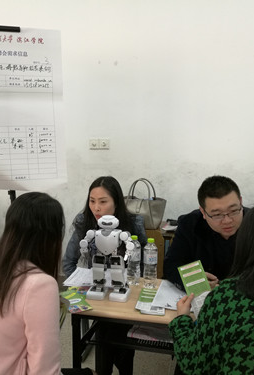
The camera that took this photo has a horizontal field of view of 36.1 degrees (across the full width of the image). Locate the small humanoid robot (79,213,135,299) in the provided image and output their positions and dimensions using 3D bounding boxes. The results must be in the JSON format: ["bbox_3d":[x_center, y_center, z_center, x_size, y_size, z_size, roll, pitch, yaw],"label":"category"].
[{"bbox_3d":[-0.086,0.313,1.770,0.235,0.388,0.128,2,11,12],"label":"small humanoid robot"}]

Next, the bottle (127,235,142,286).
[{"bbox_3d":[0.037,0.357,1.916,0.066,0.245,0.066,2,11,11],"label":"bottle"}]

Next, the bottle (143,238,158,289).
[{"bbox_3d":[0.117,0.364,1.883,0.066,0.245,0.066,2,11,11],"label":"bottle"}]

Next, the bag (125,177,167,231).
[{"bbox_3d":[0.114,0.110,2.876,0.360,0.357,0.170,3,12,14],"label":"bag"}]

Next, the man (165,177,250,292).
[{"bbox_3d":[0.410,0.553,1.995,0.540,1.300,0.720,0,11,0],"label":"man"}]

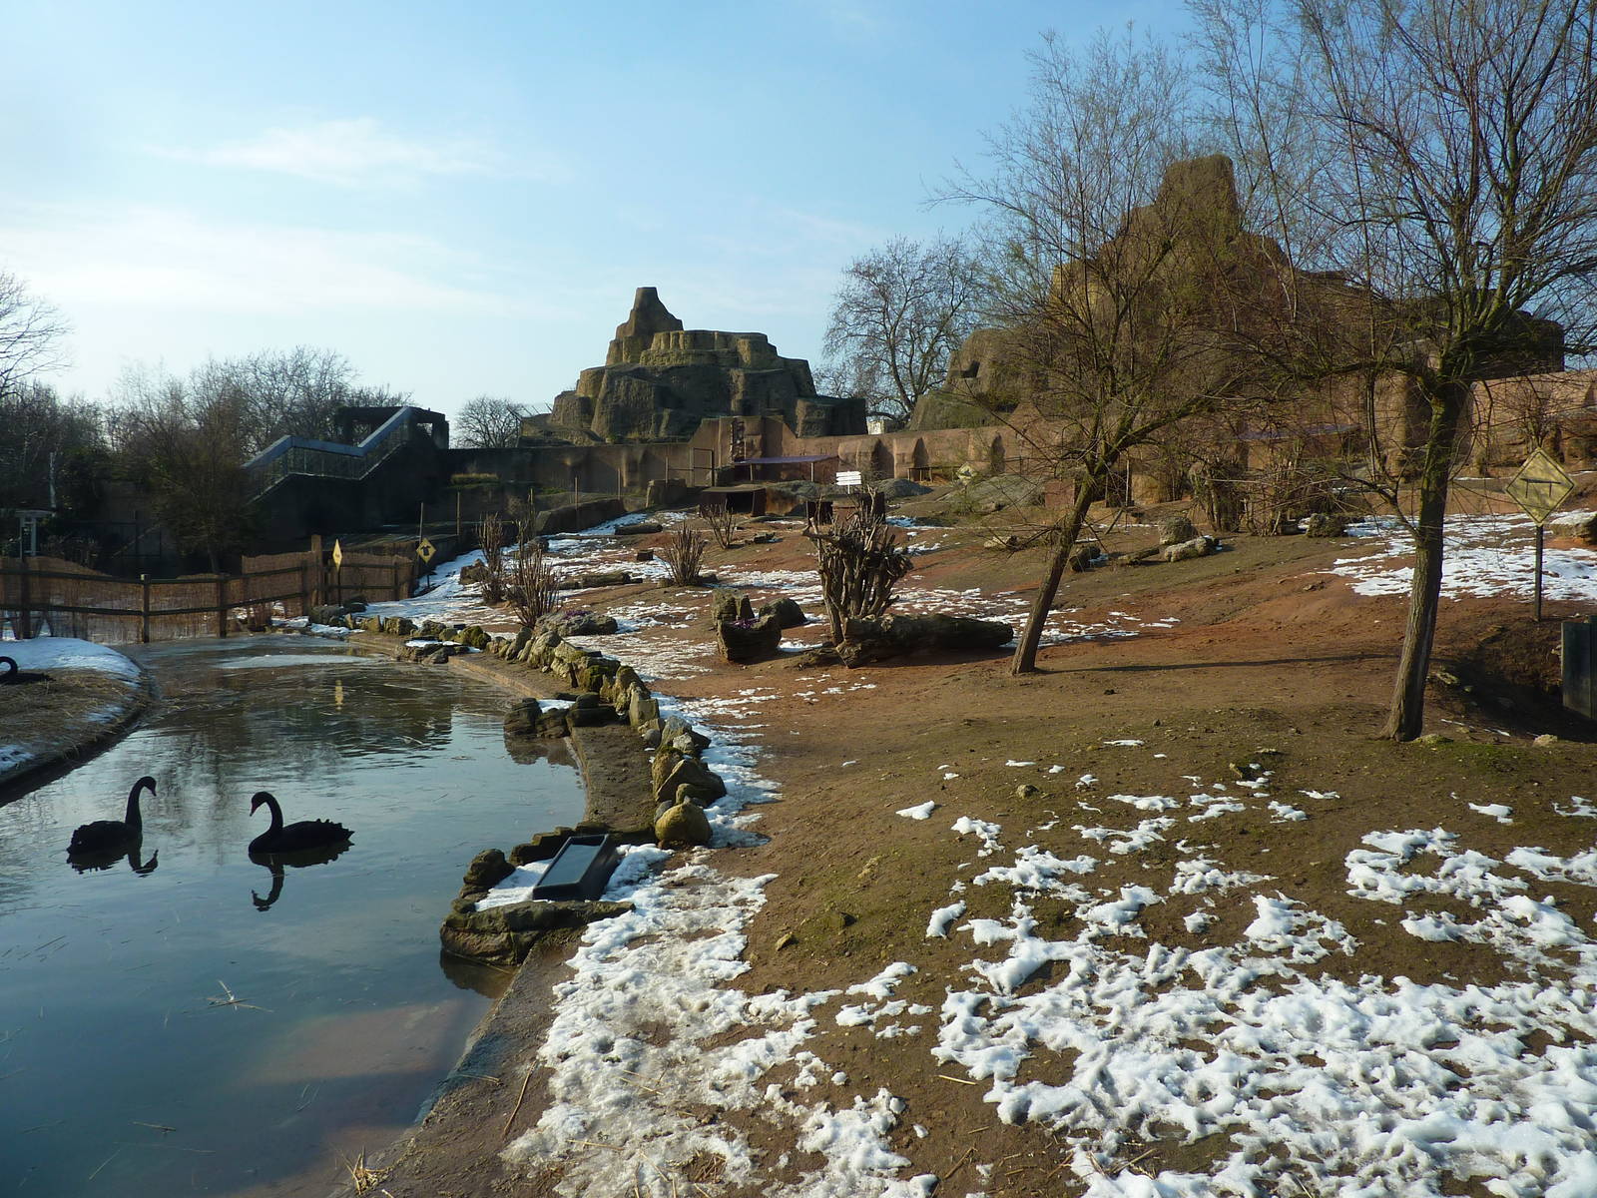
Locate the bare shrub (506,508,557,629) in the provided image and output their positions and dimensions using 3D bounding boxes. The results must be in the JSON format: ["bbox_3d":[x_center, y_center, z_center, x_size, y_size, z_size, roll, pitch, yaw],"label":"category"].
[{"bbox_3d":[-4.699,-0.527,20.300,0.900,2.100,0.850,0,3,0],"label":"bare shrub"}]

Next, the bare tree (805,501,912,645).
[{"bbox_3d":[0.794,-0.364,15.300,1.410,1.870,1.300,0,3,0],"label":"bare tree"}]

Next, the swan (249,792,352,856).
[{"bbox_3d":[-3.738,1.680,8.650,0.780,0.450,0.350,-2,3,-30],"label":"swan"}]

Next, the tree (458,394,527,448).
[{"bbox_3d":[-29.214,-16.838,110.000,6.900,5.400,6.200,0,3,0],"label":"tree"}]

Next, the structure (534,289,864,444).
[{"bbox_3d":[-6.114,-14.448,72.000,20.000,9.600,15.000,0,3,0],"label":"structure"}]

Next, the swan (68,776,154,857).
[{"bbox_3d":[-5.216,1.623,8.750,0.340,0.480,0.760,1,3,18],"label":"swan"}]

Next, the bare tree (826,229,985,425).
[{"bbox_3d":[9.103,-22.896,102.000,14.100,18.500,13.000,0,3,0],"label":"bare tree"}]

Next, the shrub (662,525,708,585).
[{"bbox_3d":[-2.412,-0.941,24.500,0.980,1.270,0.950,0,3,0],"label":"shrub"}]

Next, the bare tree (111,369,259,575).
[{"bbox_3d":[-22.956,-4.884,43.000,5.000,7.600,4.800,0,3,0],"label":"bare tree"}]

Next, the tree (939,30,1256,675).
[{"bbox_3d":[3.264,-2.692,12.600,3.300,6.900,3.200,0,3,0],"label":"tree"}]

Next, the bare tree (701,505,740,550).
[{"bbox_3d":[-2.079,-1.962,31.000,0.970,1.210,0.930,0,3,0],"label":"bare tree"}]

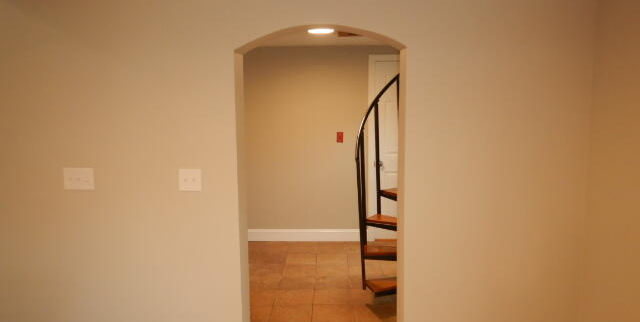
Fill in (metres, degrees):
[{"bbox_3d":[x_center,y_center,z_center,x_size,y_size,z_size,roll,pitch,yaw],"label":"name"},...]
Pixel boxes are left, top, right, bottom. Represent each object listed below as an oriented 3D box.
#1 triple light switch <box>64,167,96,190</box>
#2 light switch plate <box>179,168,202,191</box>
[{"bbox_3d":[-1.351,0.099,2.488,0.171,0.124,0.018,-1,7,2],"label":"triple light switch"},{"bbox_3d":[-0.723,0.105,2.473,0.125,0.124,0.018,-1,7,2],"label":"light switch plate"}]

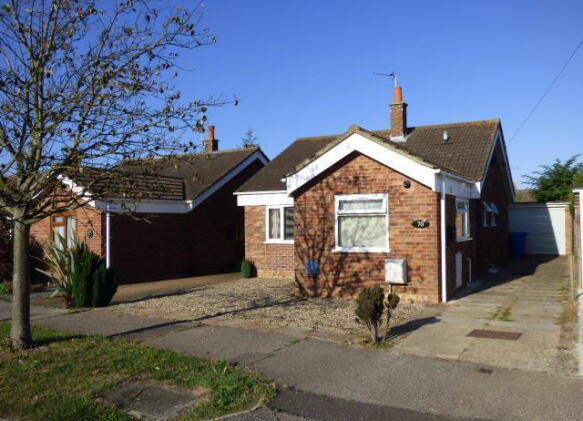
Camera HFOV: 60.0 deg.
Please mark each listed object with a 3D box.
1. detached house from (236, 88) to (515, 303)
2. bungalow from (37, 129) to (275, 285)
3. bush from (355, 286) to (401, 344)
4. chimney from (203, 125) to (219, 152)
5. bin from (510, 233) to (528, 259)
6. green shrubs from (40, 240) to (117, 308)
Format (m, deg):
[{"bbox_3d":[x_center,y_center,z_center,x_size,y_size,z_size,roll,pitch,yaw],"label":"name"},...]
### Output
[{"bbox_3d":[2.481,-0.827,16.429,7.600,5.700,11.900,-1,-1,30],"label":"detached house"},{"bbox_3d":[-5.568,-0.518,20.876,7.600,5.600,12.000,-1,-1,30],"label":"bungalow"},{"bbox_3d":[1.159,1.380,6.758,0.560,0.720,0.460,0,-1,0],"label":"bush"},{"bbox_3d":[-3.473,-3.081,22.086,0.500,1.150,0.500,-1,-1,30],"label":"chimney"},{"bbox_3d":[9.301,1.371,20.585,0.580,1.060,0.700,-1,-1,30],"label":"bin"},{"bbox_3d":[-4.433,1.302,10.614,1.380,1.330,1.100,0,-1,0],"label":"green shrubs"}]

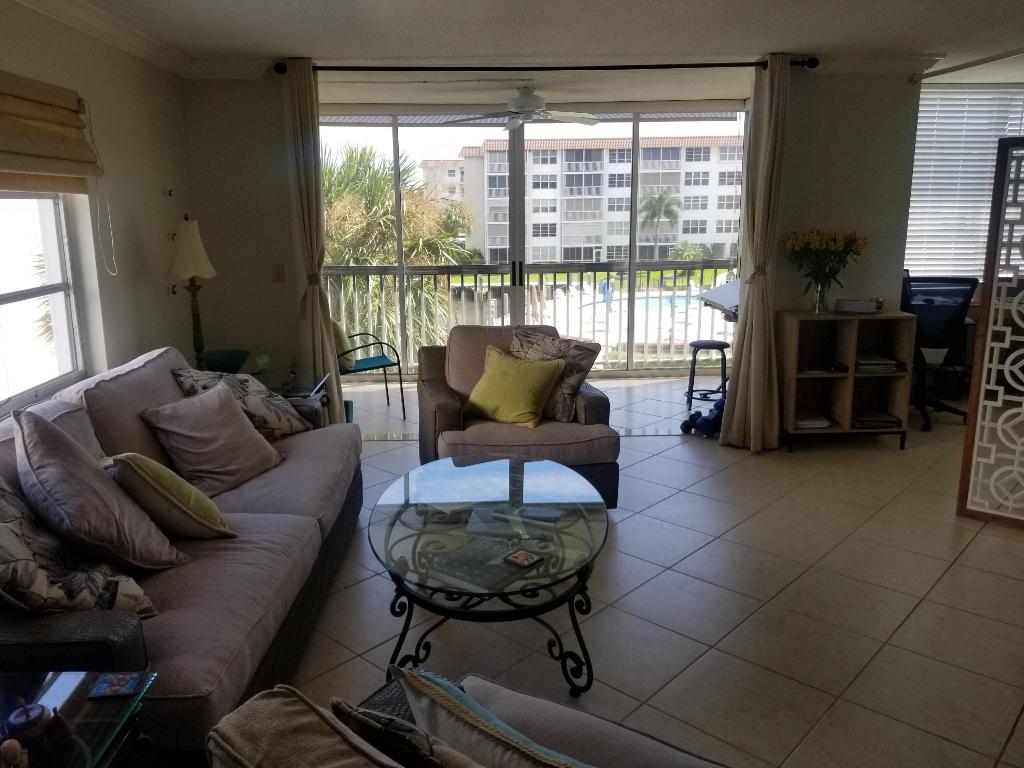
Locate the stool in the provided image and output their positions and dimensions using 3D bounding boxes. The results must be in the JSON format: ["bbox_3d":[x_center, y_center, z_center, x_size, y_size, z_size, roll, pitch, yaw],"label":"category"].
[{"bbox_3d":[1.569,-0.087,6.151,0.380,0.580,0.380,0,12,0],"label":"stool"}]

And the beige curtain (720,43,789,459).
[{"bbox_3d":[1.589,-0.781,4.916,0.400,2.450,0.220,0,12,0],"label":"beige curtain"}]

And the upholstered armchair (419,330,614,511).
[{"bbox_3d":[-0.006,0.153,4.334,0.970,0.880,0.960,-3,12,-12],"label":"upholstered armchair"}]

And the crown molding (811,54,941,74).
[{"bbox_3d":[2.267,-1.983,4.809,0.830,0.120,0.110,0,12,0],"label":"crown molding"}]

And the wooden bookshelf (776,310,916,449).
[{"bbox_3d":[2.208,-0.033,5.160,0.790,0.880,0.340,0,12,0],"label":"wooden bookshelf"}]

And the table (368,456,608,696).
[{"bbox_3d":[-0.081,0.681,2.900,0.860,0.456,1.360,0,12,0],"label":"table"}]

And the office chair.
[{"bbox_3d":[3.043,-0.232,5.598,0.640,1.080,0.640,0,12,2],"label":"office chair"}]

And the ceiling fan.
[{"bbox_3d":[0.087,-2.091,5.788,1.250,0.350,1.250,0,12,0],"label":"ceiling fan"}]

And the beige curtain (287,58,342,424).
[{"bbox_3d":[-1.249,-0.773,4.918,0.330,2.450,0.220,0,12,0],"label":"beige curtain"}]

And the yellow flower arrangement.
[{"bbox_3d":[2.031,-0.778,4.988,0.560,0.460,0.450,0,12,0],"label":"yellow flower arrangement"}]

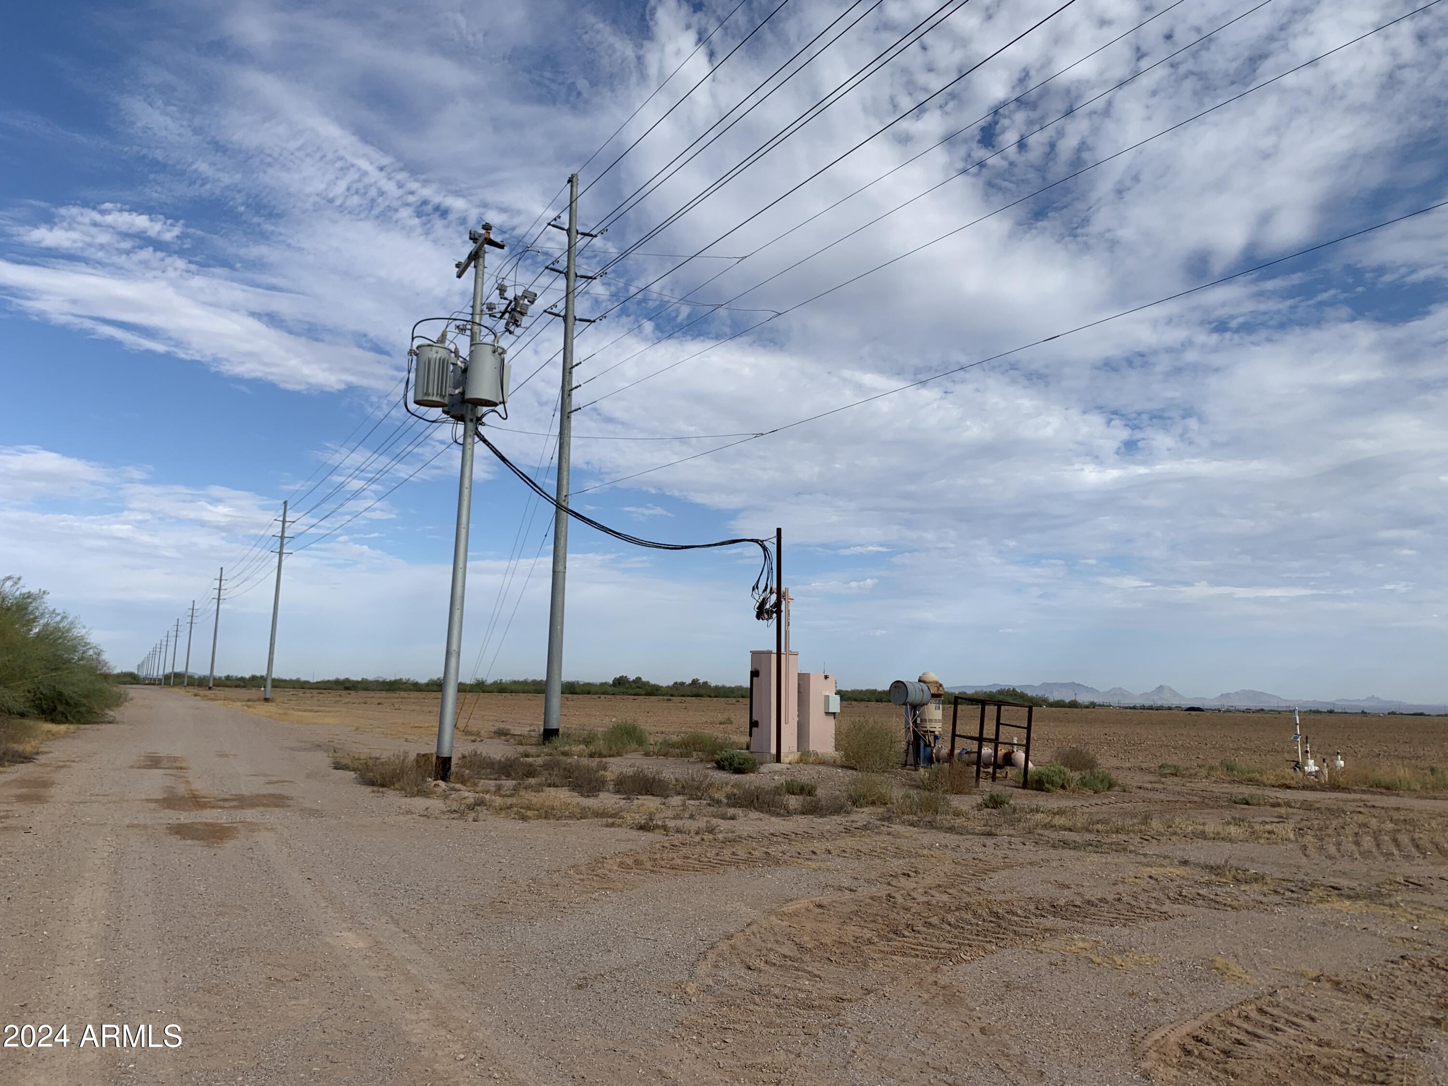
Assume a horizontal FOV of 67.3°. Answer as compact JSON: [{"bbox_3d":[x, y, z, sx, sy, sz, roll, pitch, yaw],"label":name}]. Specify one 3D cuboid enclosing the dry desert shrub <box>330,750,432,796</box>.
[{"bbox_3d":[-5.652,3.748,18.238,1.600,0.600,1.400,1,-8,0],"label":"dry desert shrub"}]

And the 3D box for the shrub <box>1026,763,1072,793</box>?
[{"bbox_3d":[6.042,4.358,20.238,0.862,0.518,0.819,1,-8,0],"label":"shrub"}]

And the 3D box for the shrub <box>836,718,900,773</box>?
[{"bbox_3d":[3.232,4.522,24.372,1.415,1.196,1.344,1,-8,0],"label":"shrub"}]

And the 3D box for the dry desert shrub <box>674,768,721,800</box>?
[{"bbox_3d":[-0.408,3.746,16.907,0.715,0.450,0.627,1,-8,0],"label":"dry desert shrub"}]

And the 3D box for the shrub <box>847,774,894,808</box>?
[{"bbox_3d":[2.203,3.730,16.415,0.711,0.452,0.623,1,-8,0],"label":"shrub"}]

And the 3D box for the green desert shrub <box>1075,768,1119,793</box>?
[{"bbox_3d":[6.739,4.285,19.648,0.772,0.427,0.716,1,-8,0],"label":"green desert shrub"}]

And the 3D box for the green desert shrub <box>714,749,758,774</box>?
[{"bbox_3d":[0.262,4.528,22.529,0.885,0.473,0.776,1,-8,0],"label":"green desert shrub"}]

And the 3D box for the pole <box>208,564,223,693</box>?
[{"bbox_3d":[-78.347,13.148,167.800,2.100,18.916,0.500,5,-9,-28],"label":"pole"}]

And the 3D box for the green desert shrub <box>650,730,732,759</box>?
[{"bbox_3d":[-0.794,4.927,26.594,1.955,0.661,1.411,1,-8,0],"label":"green desert shrub"}]

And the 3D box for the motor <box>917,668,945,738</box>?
[{"bbox_3d":[4.837,3.730,25.342,0.640,1.565,0.640,1,-8,0],"label":"motor"}]

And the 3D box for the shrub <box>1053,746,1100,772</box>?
[{"bbox_3d":[8.306,5.104,25.677,1.094,0.611,1.040,1,-8,0],"label":"shrub"}]

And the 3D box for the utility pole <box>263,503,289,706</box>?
[{"bbox_3d":[-42.811,5.405,103.945,0.500,19.128,0.500,1,-8,0],"label":"utility pole"}]

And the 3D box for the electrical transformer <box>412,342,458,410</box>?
[{"bbox_3d":[-5.290,-3.091,19.946,0.720,1.050,0.640,4,-8,-17],"label":"electrical transformer"}]

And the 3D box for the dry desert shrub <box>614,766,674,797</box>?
[{"bbox_3d":[-1.272,3.790,17.315,0.959,0.440,0.742,1,-8,0],"label":"dry desert shrub"}]

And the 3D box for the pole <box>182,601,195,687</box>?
[{"bbox_3d":[-117.823,22.466,239.985,0.500,19.128,0.500,1,-8,0],"label":"pole"}]

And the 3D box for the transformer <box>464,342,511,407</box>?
[{"bbox_3d":[-4.340,-3.094,19.965,0.700,1.080,0.740,1,-8,0],"label":"transformer"}]

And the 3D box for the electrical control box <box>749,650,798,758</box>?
[{"bbox_3d":[1.220,3.778,25.710,0.720,2.401,0.860,5,-9,-28],"label":"electrical control box"}]

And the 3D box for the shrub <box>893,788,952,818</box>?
[{"bbox_3d":[2.812,3.688,15.407,0.896,0.397,0.851,1,-8,0],"label":"shrub"}]

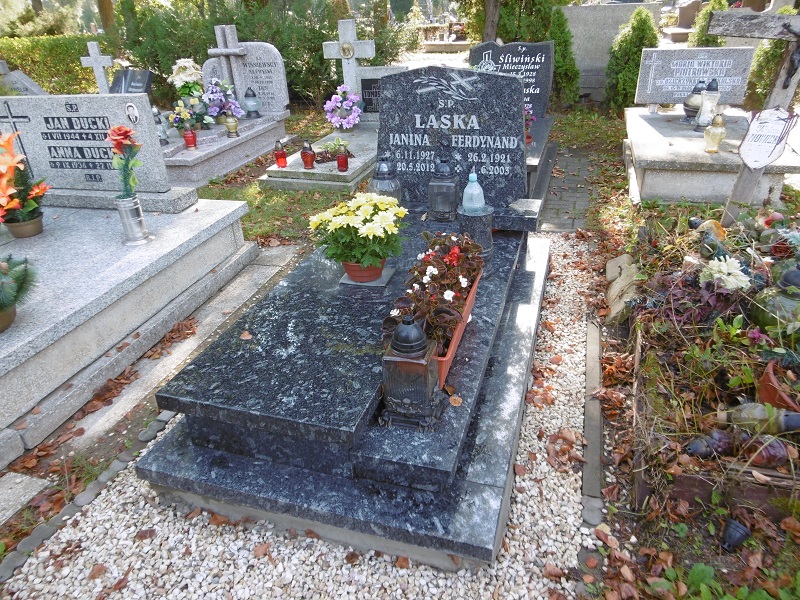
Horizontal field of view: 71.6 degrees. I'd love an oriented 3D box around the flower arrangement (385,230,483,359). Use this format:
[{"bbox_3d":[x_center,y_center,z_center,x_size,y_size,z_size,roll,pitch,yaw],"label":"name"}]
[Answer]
[{"bbox_3d":[0.129,0.004,1.877,0.230,0.274,0.655,6,29,16],"label":"flower arrangement"}]

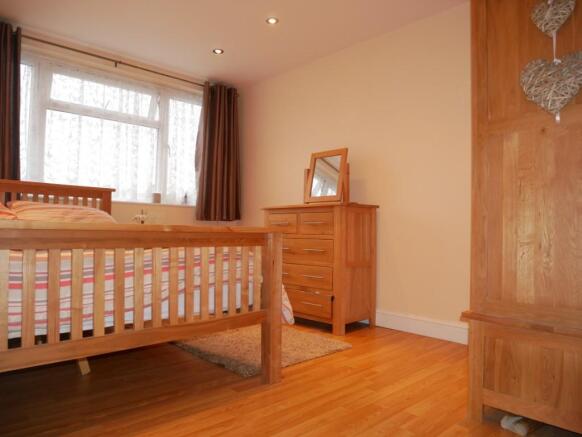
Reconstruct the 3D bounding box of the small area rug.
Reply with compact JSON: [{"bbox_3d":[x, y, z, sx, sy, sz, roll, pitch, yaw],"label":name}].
[{"bbox_3d":[-0.420,0.810,2.833,0.826,0.031,1.446,2,-2,-44],"label":"small area rug"}]

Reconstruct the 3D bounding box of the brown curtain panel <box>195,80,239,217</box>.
[{"bbox_3d":[-0.748,-0.677,4.218,0.505,1.408,0.138,2,-2,-44],"label":"brown curtain panel"}]

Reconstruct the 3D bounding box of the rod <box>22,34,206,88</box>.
[{"bbox_3d":[-1.516,-1.351,3.484,2.647,0.031,0.031,2,-2,-44],"label":"rod"}]

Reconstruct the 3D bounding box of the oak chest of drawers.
[{"bbox_3d":[0.217,0.372,3.334,0.467,0.945,0.884,2,-2,-44],"label":"oak chest of drawers"}]

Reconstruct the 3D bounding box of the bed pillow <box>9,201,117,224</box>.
[{"bbox_3d":[-1.671,0.008,2.996,0.727,0.249,0.436,2,-2,-44],"label":"bed pillow"}]

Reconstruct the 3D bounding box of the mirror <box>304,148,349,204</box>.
[{"bbox_3d":[0.284,-0.325,3.333,0.153,0.451,0.421,2,-2,-44],"label":"mirror"}]

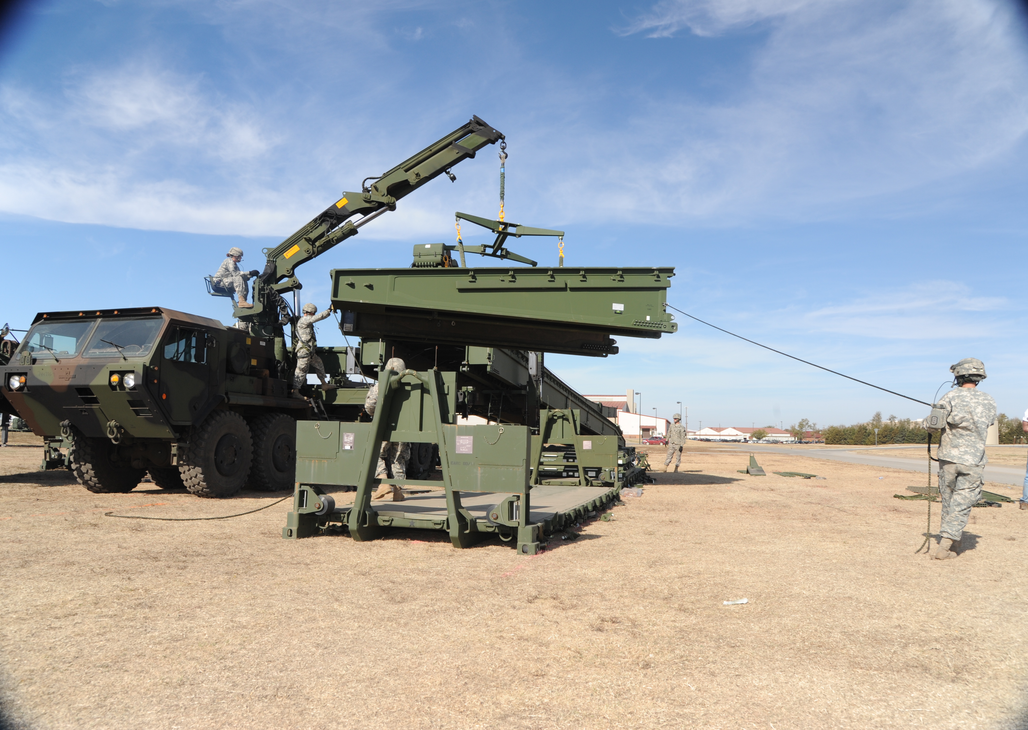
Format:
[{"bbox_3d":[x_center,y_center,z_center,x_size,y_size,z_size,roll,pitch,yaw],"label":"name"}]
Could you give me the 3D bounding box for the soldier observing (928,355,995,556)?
[{"bbox_3d":[4.055,0.828,6.600,0.560,1.797,0.480,-1,-6,17],"label":"soldier observing"}]

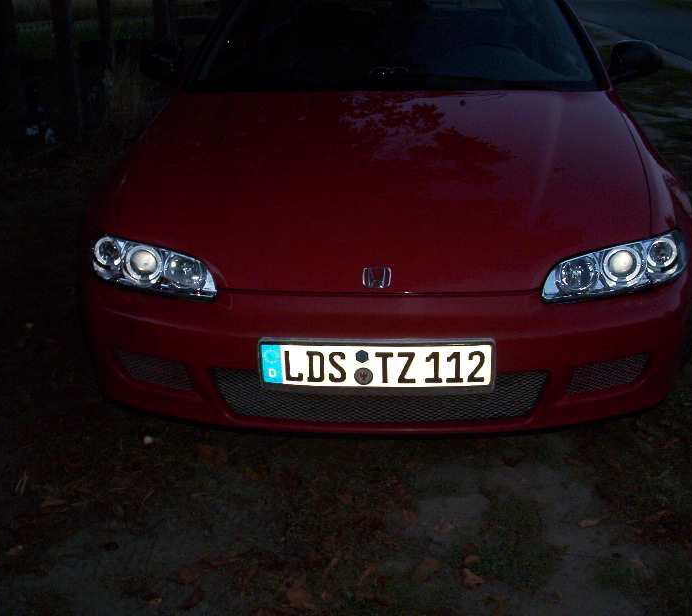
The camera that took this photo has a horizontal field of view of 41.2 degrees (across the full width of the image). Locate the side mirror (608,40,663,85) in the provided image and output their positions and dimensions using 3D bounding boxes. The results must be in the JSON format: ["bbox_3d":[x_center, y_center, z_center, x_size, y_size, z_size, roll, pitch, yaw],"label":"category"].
[{"bbox_3d":[1.022,-0.876,3.272,0.190,0.145,0.125,0,22,5],"label":"side mirror"}]

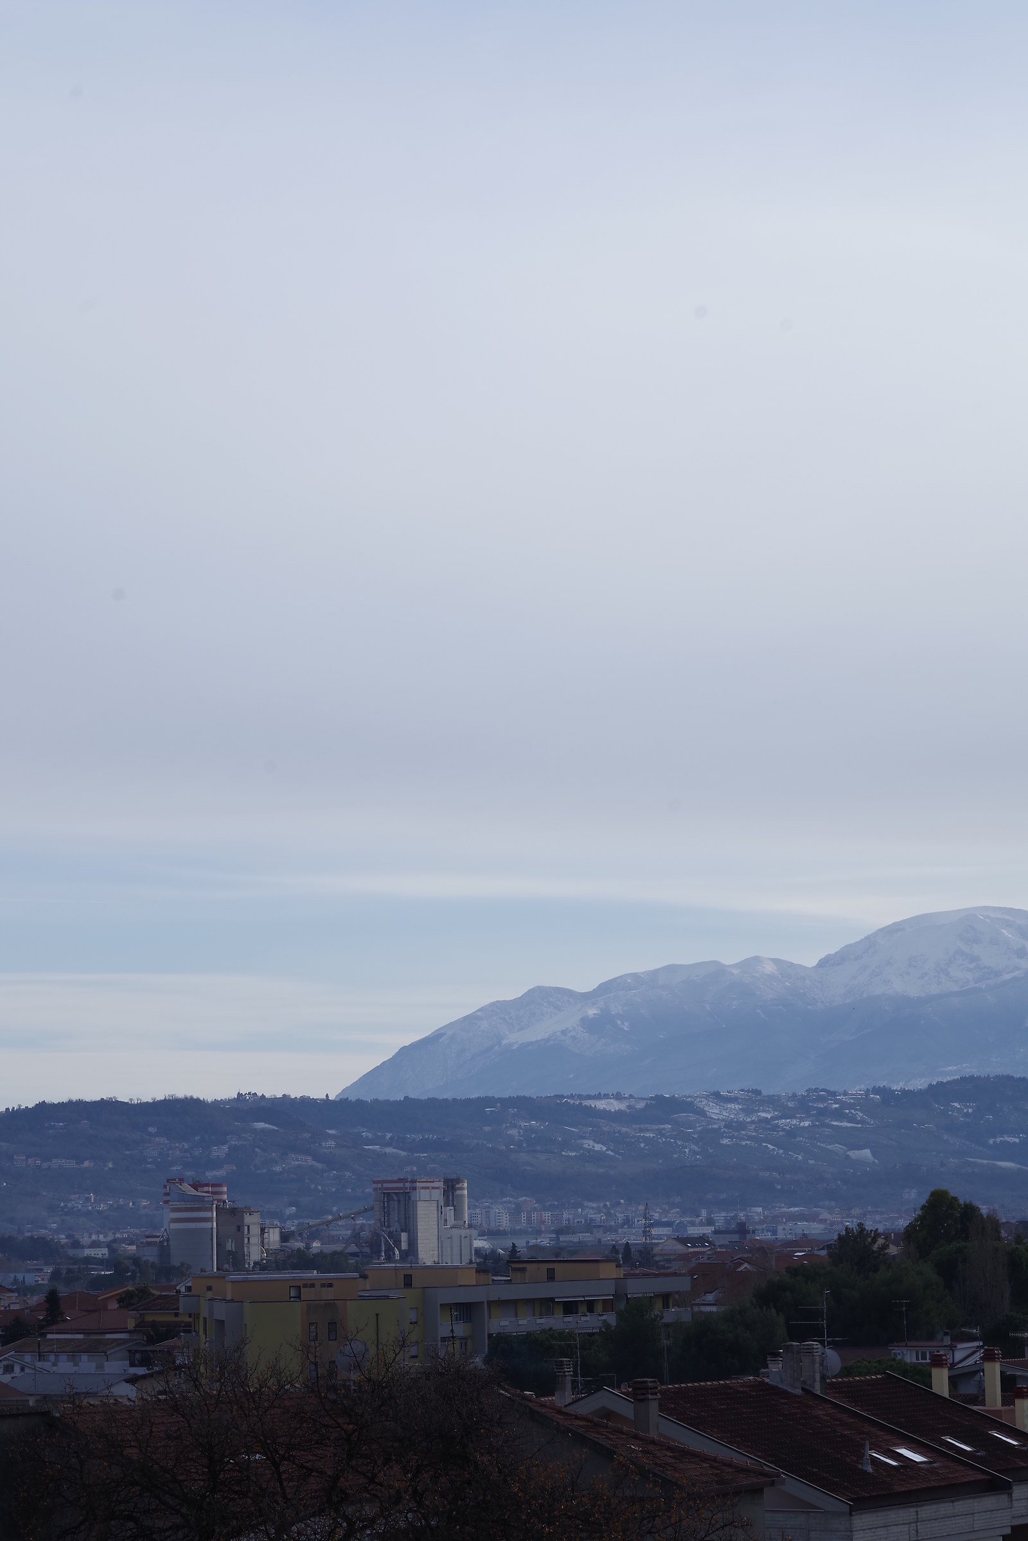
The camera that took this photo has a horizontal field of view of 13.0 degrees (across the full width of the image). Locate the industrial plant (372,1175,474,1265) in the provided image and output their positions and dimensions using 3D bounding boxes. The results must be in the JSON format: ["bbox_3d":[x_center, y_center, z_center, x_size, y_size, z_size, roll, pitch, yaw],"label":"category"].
[{"bbox_3d":[-26.302,131.985,1300.000,18.000,29.500,26.000,-4,-6,33],"label":"industrial plant"}]

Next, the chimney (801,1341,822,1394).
[{"bbox_3d":[9.191,18.521,139.200,0.460,1.570,0.460,-4,-6,32],"label":"chimney"}]

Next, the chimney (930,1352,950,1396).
[{"bbox_3d":[14.309,20.395,151.000,0.460,1.750,0.460,-4,-6,32],"label":"chimney"}]

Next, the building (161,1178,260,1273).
[{"bbox_3d":[-87.442,132.333,1300.000,24.500,29.000,16.500,-4,-6,33],"label":"building"}]

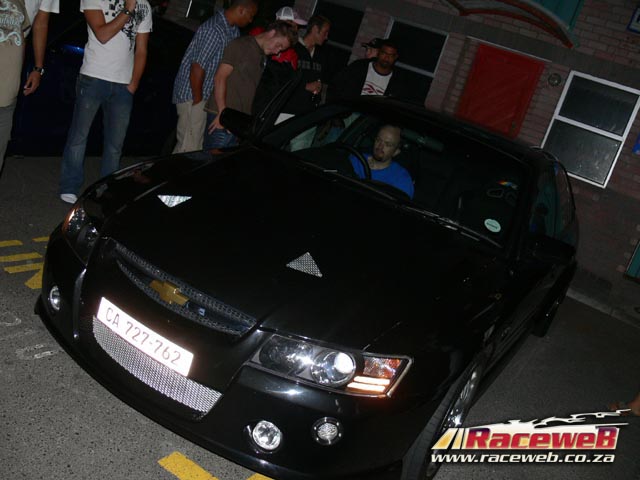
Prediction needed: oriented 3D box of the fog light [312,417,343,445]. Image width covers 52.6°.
[{"bbox_3d":[0.029,0.679,2.325,0.105,0.105,0.055,18,16,2],"label":"fog light"}]

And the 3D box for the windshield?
[{"bbox_3d":[0.475,-0.462,3.745,1.460,0.160,0.760,25,48,26],"label":"windshield"}]

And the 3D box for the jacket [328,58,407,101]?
[{"bbox_3d":[0.383,-1.181,5.497,0.560,0.700,0.320,18,18,3],"label":"jacket"}]

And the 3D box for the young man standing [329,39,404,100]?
[{"bbox_3d":[0.360,-0.888,6.034,0.550,1.780,0.340,16,16,-7],"label":"young man standing"}]

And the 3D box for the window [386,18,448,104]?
[{"bbox_3d":[1.154,-2.279,8.512,0.841,1.090,0.070,27,19,29],"label":"window"}]

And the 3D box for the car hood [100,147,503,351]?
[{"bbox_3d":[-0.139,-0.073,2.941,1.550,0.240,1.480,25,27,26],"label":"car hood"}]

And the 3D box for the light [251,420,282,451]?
[{"bbox_3d":[-0.183,0.674,2.230,0.105,0.105,0.060,22,17,16],"label":"light"}]

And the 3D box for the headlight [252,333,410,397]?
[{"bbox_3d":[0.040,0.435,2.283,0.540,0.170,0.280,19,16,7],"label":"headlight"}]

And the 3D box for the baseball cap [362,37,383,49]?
[{"bbox_3d":[0.526,-1.918,6.300,0.260,0.130,0.180,5,21,-37],"label":"baseball cap"}]

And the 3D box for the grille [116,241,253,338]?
[{"bbox_3d":[-0.563,0.191,2.453,0.770,0.125,0.110,26,18,26],"label":"grille"}]

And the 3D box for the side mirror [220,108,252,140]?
[{"bbox_3d":[-0.529,-0.732,4.100,0.215,0.150,0.115,17,16,-1],"label":"side mirror"}]

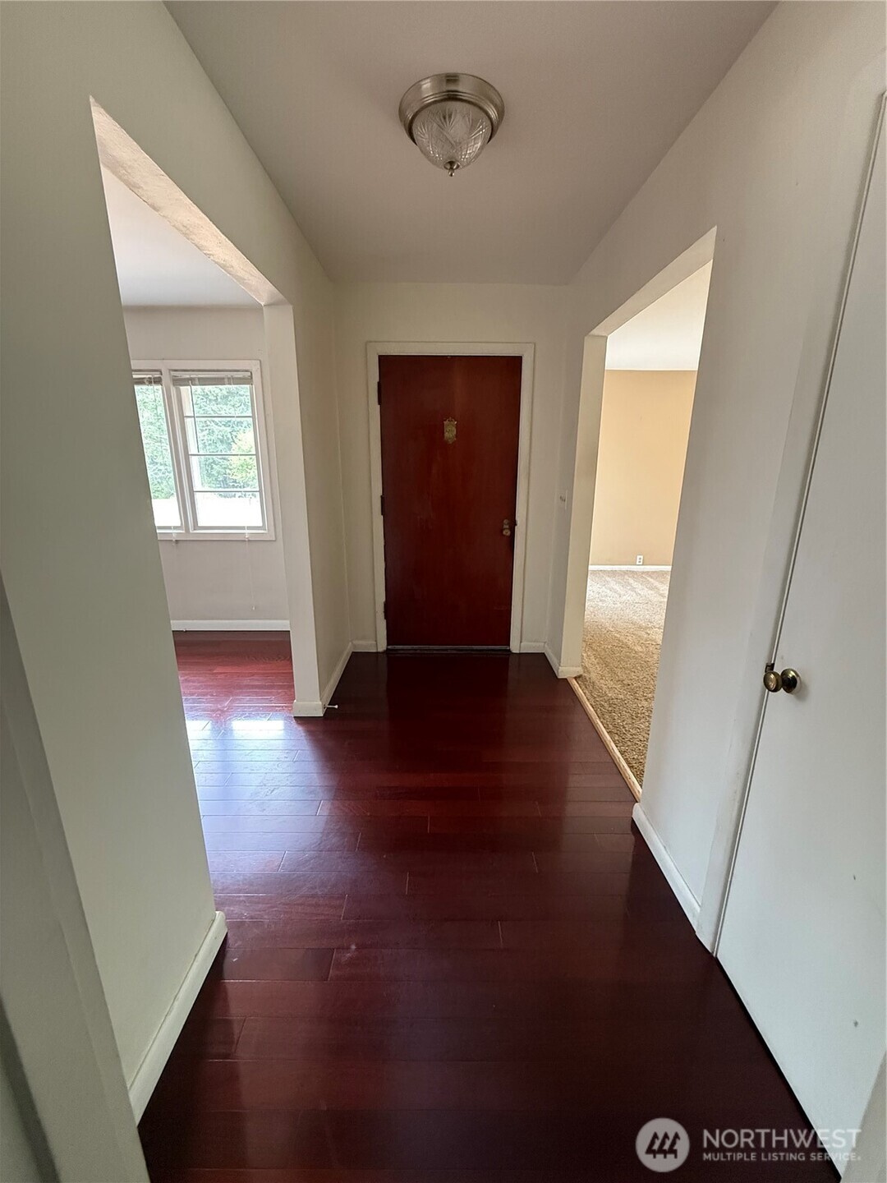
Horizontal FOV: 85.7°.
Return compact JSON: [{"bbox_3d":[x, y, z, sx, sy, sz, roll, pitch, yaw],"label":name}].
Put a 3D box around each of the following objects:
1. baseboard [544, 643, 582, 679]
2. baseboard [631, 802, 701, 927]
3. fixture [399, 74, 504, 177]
[{"bbox_3d":[0.835,0.477,3.359,0.158,0.088,0.424,0,15,-1],"label":"baseboard"},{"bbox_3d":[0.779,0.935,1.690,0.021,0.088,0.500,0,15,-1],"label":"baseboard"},{"bbox_3d":[0.026,-1.422,1.528,0.330,0.170,0.330,0,15,-1],"label":"fixture"}]

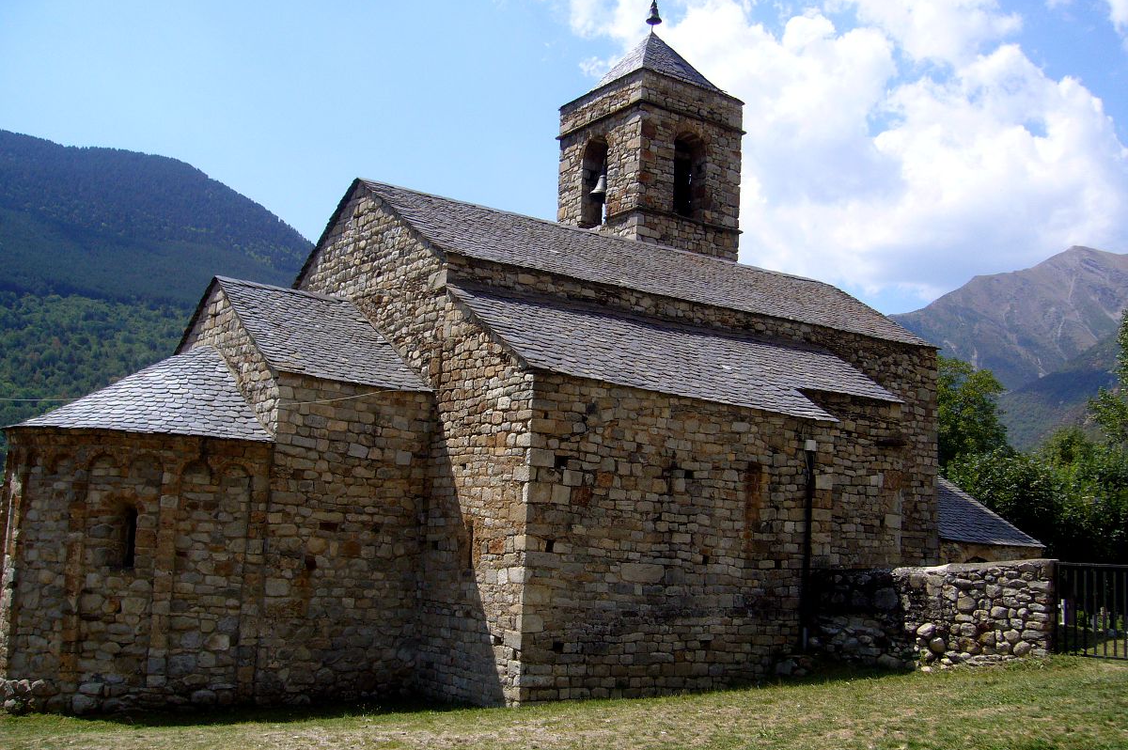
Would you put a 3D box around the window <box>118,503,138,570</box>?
[{"bbox_3d":[-5.854,2.181,15.443,0.262,0.874,0.300,3,-7,-2],"label":"window"}]

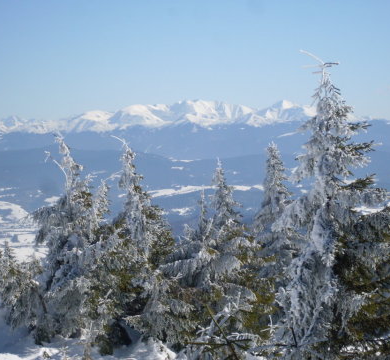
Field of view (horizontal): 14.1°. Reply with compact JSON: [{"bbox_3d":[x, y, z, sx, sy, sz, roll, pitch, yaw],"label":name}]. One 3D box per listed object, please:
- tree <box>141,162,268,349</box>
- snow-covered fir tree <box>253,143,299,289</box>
[{"bbox_3d":[0.108,0.860,18.000,1.400,2.118,1.400,0,2,0],"label":"tree"},{"bbox_3d":[1.057,0.746,20.500,1.100,2.464,1.100,0,2,0],"label":"snow-covered fir tree"}]

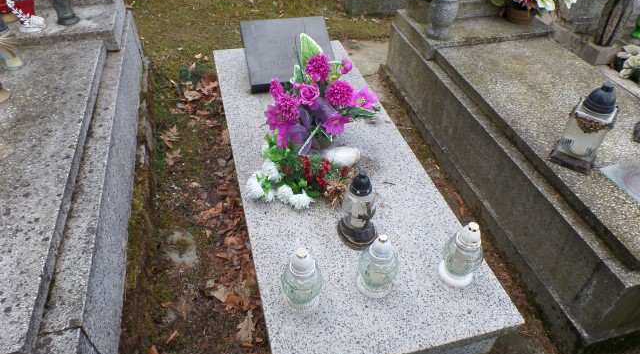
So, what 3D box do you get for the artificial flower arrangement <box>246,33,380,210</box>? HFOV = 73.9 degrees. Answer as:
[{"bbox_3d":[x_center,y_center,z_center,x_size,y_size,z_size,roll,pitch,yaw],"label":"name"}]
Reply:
[{"bbox_3d":[-0.023,-0.226,1.683,0.580,0.380,0.600,-9,44,-12],"label":"artificial flower arrangement"}]

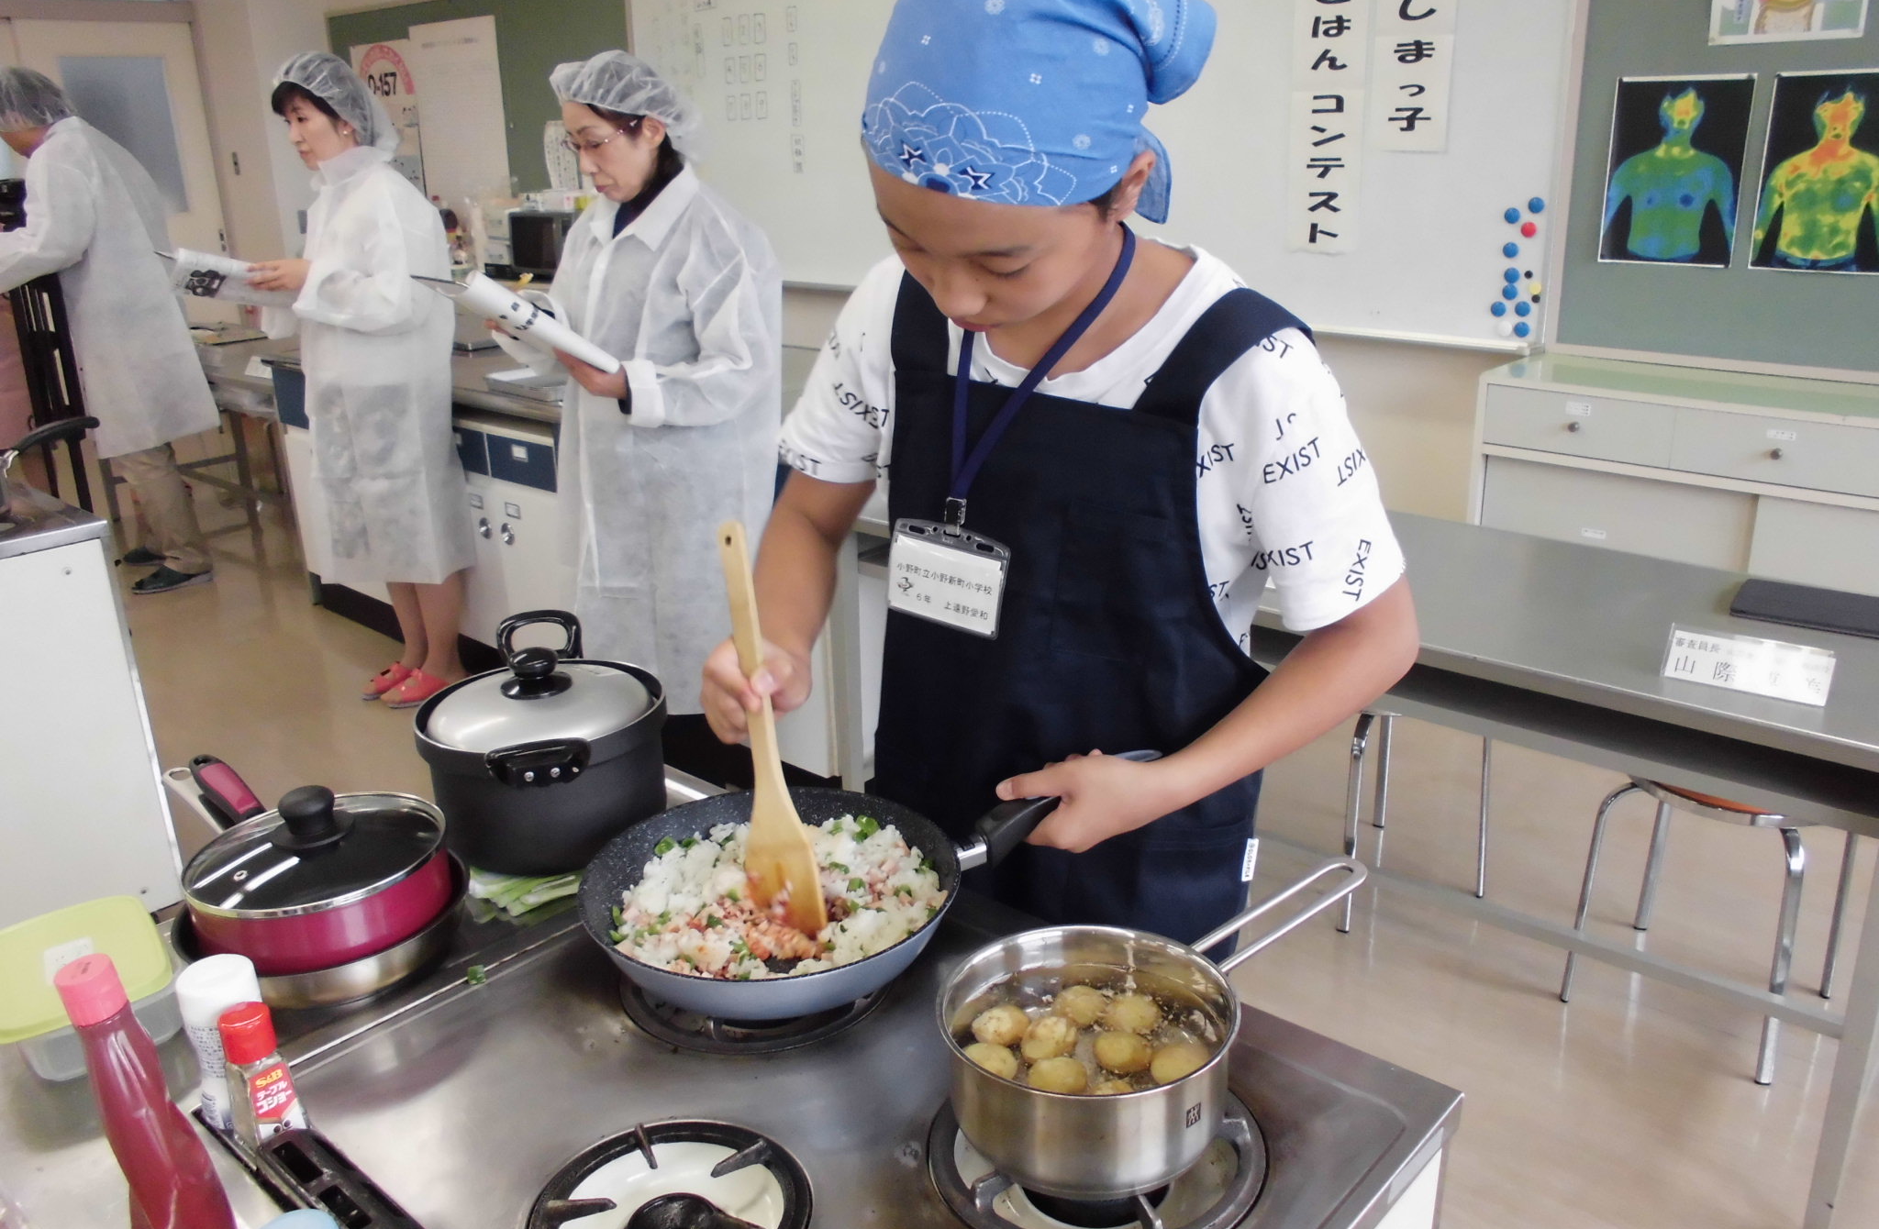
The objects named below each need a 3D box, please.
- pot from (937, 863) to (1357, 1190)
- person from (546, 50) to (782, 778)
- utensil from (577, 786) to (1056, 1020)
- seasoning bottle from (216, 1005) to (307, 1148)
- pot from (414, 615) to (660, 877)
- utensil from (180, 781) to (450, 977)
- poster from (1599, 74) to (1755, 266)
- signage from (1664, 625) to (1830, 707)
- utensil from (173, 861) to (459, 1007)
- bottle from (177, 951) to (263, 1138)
[{"bbox_3d":[0.155,0.249,0.904,0.340,0.092,0.180,-13,22,-31],"label":"pot"},{"bbox_3d":[-0.505,-0.270,2.693,0.390,1.510,0.470,-18,24,-38],"label":"person"},{"bbox_3d":[-0.039,0.186,1.079,0.460,0.102,0.282,-7,20,-17],"label":"utensil"},{"bbox_3d":[-0.423,0.288,0.879,0.038,0.092,0.038,13,24,37],"label":"seasoning bottle"},{"bbox_3d":[-0.350,0.112,1.268,0.220,0.174,0.310,-6,20,-14],"label":"pot"},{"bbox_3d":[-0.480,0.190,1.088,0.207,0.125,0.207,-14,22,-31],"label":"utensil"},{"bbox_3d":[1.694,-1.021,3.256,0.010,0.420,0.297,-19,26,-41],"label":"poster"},{"bbox_3d":[1.022,0.060,1.784,0.182,0.062,0.055,13,24,36],"label":"signage"},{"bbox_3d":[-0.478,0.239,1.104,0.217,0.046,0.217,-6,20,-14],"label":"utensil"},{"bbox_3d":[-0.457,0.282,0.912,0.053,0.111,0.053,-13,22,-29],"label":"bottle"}]

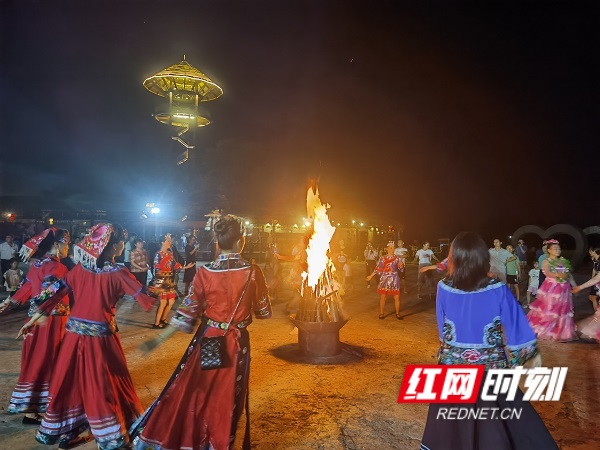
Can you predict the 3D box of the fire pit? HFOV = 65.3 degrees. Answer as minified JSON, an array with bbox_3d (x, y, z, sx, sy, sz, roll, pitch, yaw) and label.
[{"bbox_3d":[0.279,0.659,6.700,0.830,2.350,0.830,0,-3,0],"label":"fire pit"}]

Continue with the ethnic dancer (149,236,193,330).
[{"bbox_3d":[-2.251,0.990,8.200,0.620,1.640,0.580,-1,-3,35],"label":"ethnic dancer"}]

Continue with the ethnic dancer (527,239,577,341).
[{"bbox_3d":[4.165,1.068,7.750,0.720,1.630,0.560,1,-3,-12],"label":"ethnic dancer"}]

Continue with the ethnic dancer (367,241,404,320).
[{"bbox_3d":[1.736,1.127,9.500,0.750,1.600,0.400,0,-3,14],"label":"ethnic dancer"}]

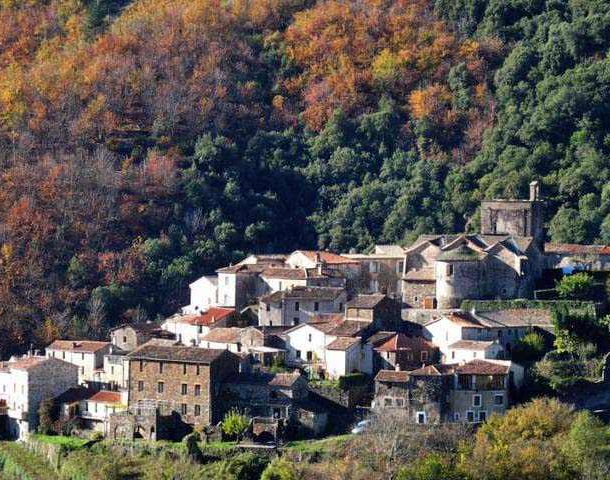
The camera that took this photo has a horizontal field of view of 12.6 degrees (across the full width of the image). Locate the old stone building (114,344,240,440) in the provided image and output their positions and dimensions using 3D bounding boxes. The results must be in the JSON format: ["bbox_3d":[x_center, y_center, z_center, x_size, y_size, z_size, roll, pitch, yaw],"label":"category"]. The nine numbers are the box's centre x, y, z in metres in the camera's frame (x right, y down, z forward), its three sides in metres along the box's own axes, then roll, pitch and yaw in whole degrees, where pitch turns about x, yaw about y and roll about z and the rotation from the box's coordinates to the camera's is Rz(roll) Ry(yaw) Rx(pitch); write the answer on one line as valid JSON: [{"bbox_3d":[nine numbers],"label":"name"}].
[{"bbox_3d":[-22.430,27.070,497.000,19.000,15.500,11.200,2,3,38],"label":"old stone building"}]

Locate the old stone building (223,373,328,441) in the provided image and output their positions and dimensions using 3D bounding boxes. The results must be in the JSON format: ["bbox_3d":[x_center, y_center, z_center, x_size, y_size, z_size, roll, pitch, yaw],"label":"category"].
[{"bbox_3d":[-5.480,29.740,500.000,14.500,10.600,11.000,1,3,30],"label":"old stone building"}]

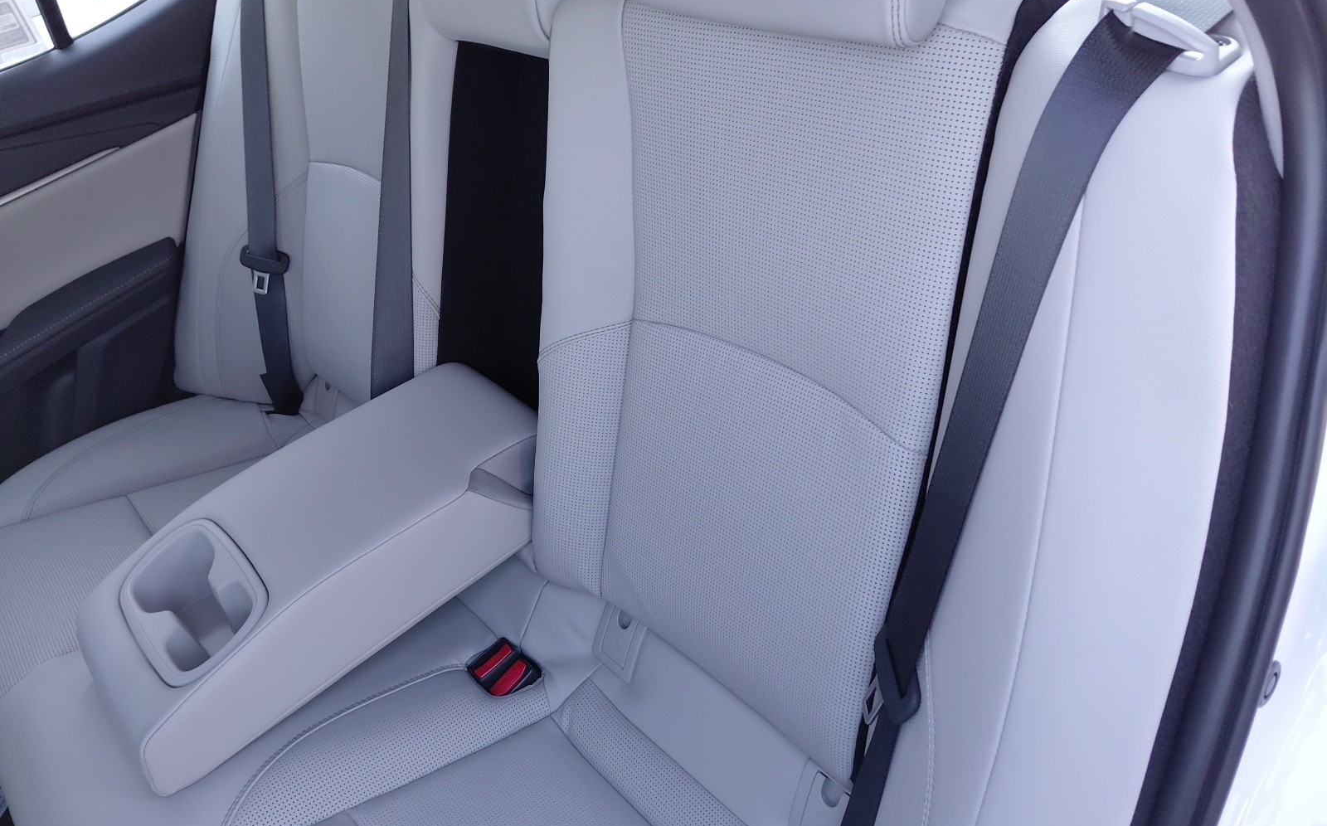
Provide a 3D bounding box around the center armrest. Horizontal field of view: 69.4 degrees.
[{"bbox_3d":[-0.336,0.127,0.972,0.487,0.121,0.220,-35,42,-26],"label":"center armrest"}]

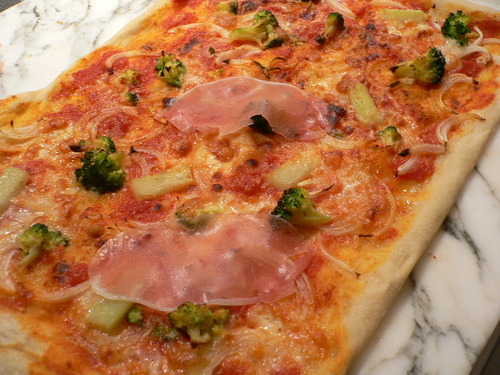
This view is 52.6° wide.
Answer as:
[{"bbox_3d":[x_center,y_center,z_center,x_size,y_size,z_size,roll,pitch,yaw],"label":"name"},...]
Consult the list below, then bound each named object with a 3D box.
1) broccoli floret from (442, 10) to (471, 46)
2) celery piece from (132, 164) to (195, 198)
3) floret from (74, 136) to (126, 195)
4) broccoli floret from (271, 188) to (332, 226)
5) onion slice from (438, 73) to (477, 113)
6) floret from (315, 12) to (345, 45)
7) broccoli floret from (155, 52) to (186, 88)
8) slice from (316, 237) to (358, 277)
[{"bbox_3d":[0.208,-0.160,0.509,0.028,0.030,0.033,11,51,9],"label":"broccoli floret"},{"bbox_3d":[-0.067,-0.005,0.386,0.045,0.008,0.015,-21,54,-16],"label":"celery piece"},{"bbox_3d":[-0.115,-0.017,0.391,0.040,0.028,0.045,-8,50,-7],"label":"floret"},{"bbox_3d":[0.037,0.014,0.368,0.046,0.022,0.027,19,53,15],"label":"broccoli floret"},{"bbox_3d":[0.185,-0.086,0.453,0.033,0.006,0.046,4,51,3],"label":"onion slice"},{"bbox_3d":[0.080,-0.160,0.509,0.022,0.015,0.043,22,54,17],"label":"floret"},{"bbox_3d":[-0.073,-0.108,0.465,0.028,0.018,0.035,13,52,10],"label":"broccoli floret"},{"bbox_3d":[0.060,0.047,0.346,0.007,0.005,0.034,-34,58,-24],"label":"slice"}]

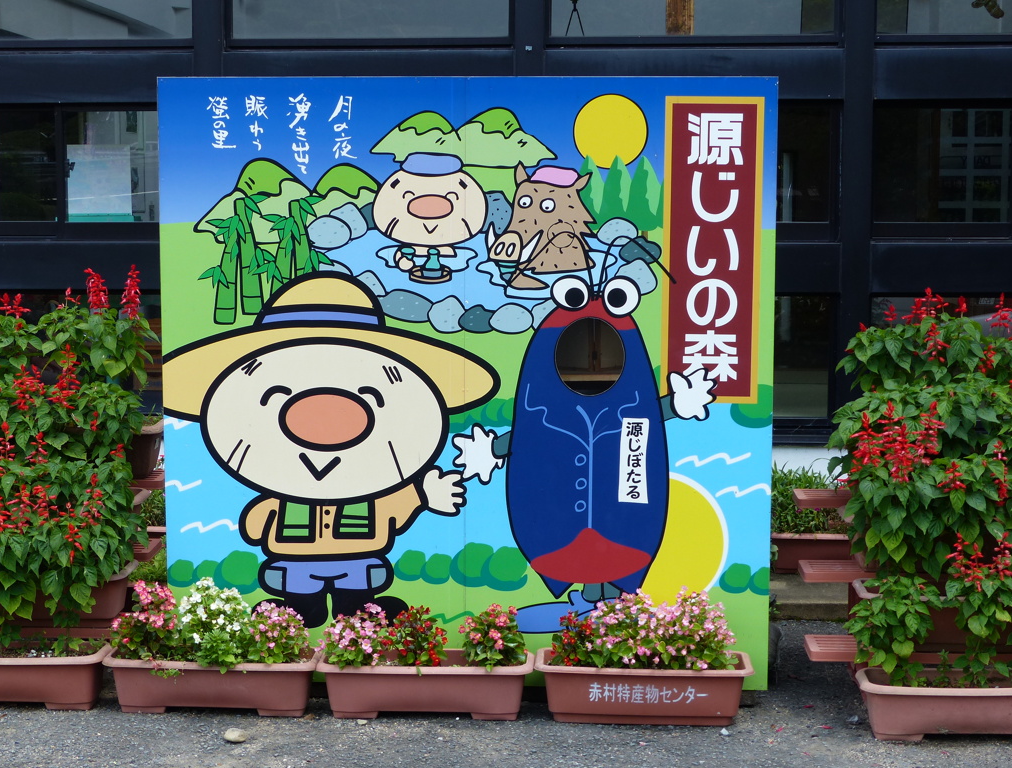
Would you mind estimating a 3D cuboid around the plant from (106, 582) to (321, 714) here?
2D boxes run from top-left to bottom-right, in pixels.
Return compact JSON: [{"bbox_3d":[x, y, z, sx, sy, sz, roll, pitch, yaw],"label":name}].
[{"bbox_3d":[-0.887,0.779,5.243,0.615,0.391,0.235,1,6,5],"label":"plant"}]

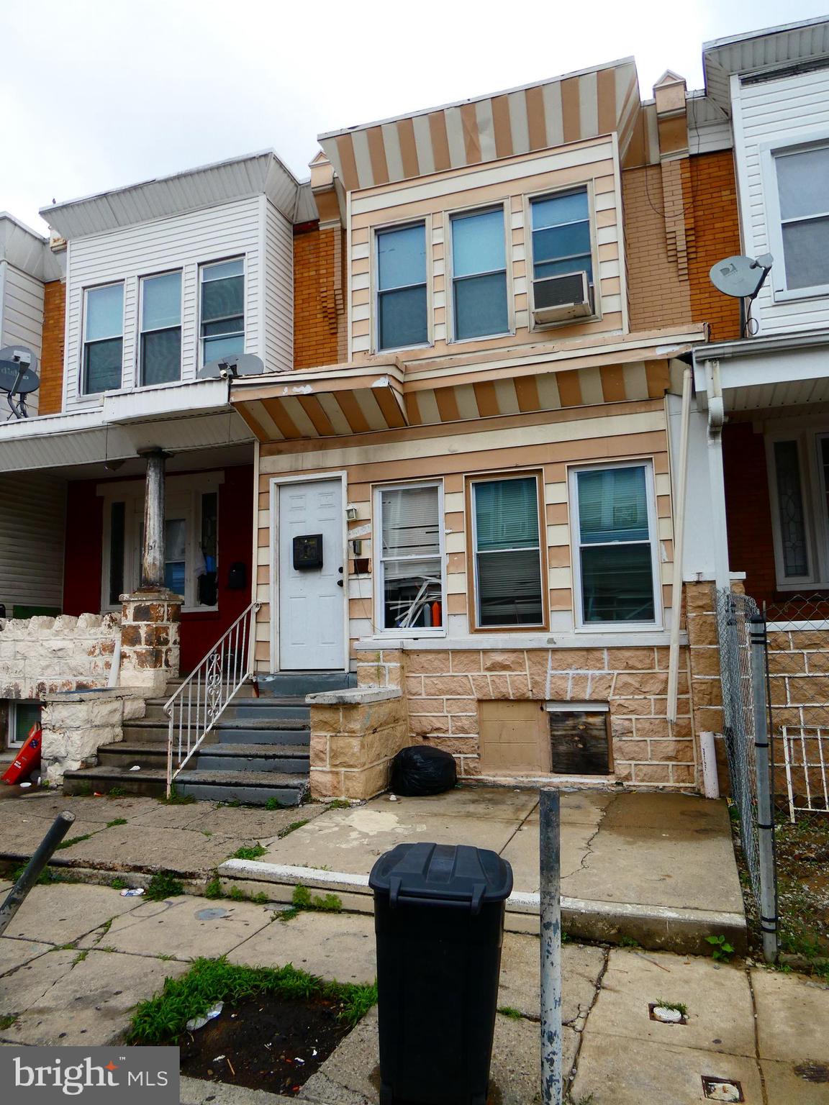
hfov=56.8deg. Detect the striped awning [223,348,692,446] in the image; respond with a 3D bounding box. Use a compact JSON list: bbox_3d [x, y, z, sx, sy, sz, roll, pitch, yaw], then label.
[{"bbox_3d":[0.280,-1.638,7.726,4.610,0.500,0.500,-4,-8,19],"label":"striped awning"}]

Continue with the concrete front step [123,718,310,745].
[{"bbox_3d":[-1.844,1.826,7.766,2.430,0.205,0.380,-4,-8,19],"label":"concrete front step"}]

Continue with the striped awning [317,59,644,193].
[{"bbox_3d":[0.739,-5.056,9.482,3.920,0.690,0.750,-4,-8,19],"label":"striped awning"}]

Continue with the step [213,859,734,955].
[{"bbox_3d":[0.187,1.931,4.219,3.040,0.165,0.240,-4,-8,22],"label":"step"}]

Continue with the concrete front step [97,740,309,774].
[{"bbox_3d":[-1.960,1.982,7.398,2.430,0.205,0.390,-4,-8,19],"label":"concrete front step"}]

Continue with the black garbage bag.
[{"bbox_3d":[0.059,1.989,7.061,0.580,0.405,0.520,-4,-8,19],"label":"black garbage bag"}]

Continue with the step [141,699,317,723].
[{"bbox_3d":[-1.734,1.680,8.118,2.430,0.200,0.360,-4,-8,19],"label":"step"}]

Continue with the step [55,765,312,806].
[{"bbox_3d":[-2.043,2.125,7.004,2.510,0.195,0.410,-4,-8,19],"label":"step"}]

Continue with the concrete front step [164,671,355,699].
[{"bbox_3d":[-1.660,1.484,8.463,2.370,0.265,0.370,-4,-8,19],"label":"concrete front step"}]

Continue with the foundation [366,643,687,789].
[{"bbox_3d":[0.996,1.577,7.434,3.260,1.260,0.300,-4,-8,19],"label":"foundation"}]

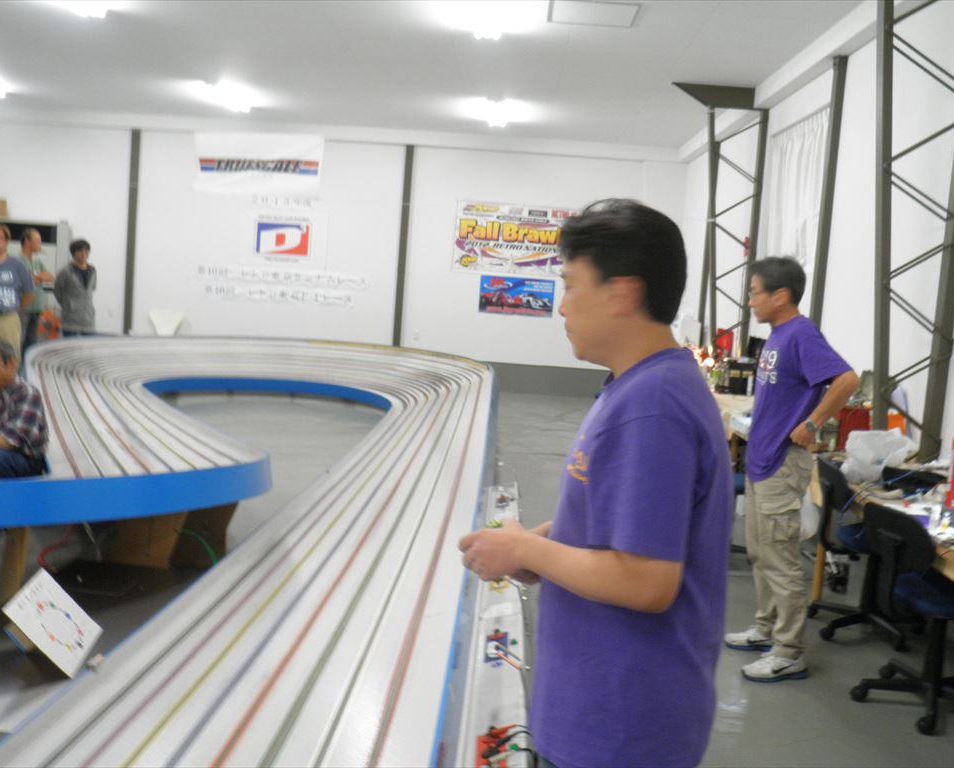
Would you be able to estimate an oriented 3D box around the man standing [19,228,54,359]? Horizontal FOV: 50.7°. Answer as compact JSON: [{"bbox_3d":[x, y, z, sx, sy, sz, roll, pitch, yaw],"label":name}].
[{"bbox_3d":[-4.555,-0.688,10.250,0.420,1.770,0.520,6,5,21],"label":"man standing"}]

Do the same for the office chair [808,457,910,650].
[{"bbox_3d":[1.901,0.793,4.802,0.580,0.810,0.570,3,5,-5],"label":"office chair"}]

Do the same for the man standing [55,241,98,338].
[{"bbox_3d":[-4.179,-0.616,10.451,0.350,1.760,0.520,8,6,40],"label":"man standing"}]

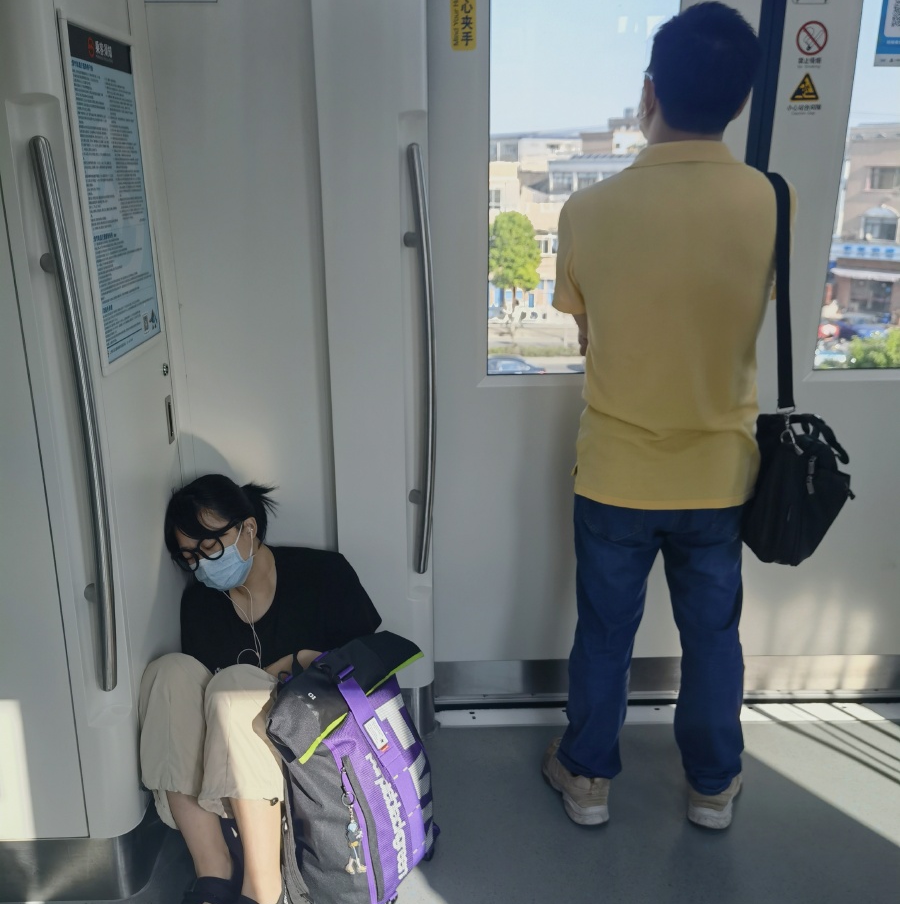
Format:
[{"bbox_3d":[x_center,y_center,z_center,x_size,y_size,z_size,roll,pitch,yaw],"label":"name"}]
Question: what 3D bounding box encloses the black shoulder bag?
[{"bbox_3d":[0.688,-0.182,1.843,0.180,0.715,0.340,7,19,20],"label":"black shoulder bag"}]

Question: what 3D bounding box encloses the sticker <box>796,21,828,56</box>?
[{"bbox_3d":[0.762,-0.869,1.967,0.067,0.067,0.005,-1,19,-1],"label":"sticker"}]

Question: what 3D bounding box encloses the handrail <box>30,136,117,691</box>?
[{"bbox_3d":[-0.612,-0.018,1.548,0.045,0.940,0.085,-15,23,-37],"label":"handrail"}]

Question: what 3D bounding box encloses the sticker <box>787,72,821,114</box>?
[{"bbox_3d":[0.774,-0.780,2.037,0.076,0.086,0.003,-1,18,-1],"label":"sticker"}]

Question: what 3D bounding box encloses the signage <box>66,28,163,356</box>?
[{"bbox_3d":[-0.633,-0.486,1.803,0.012,0.580,0.345,-1,19,-1],"label":"signage"}]

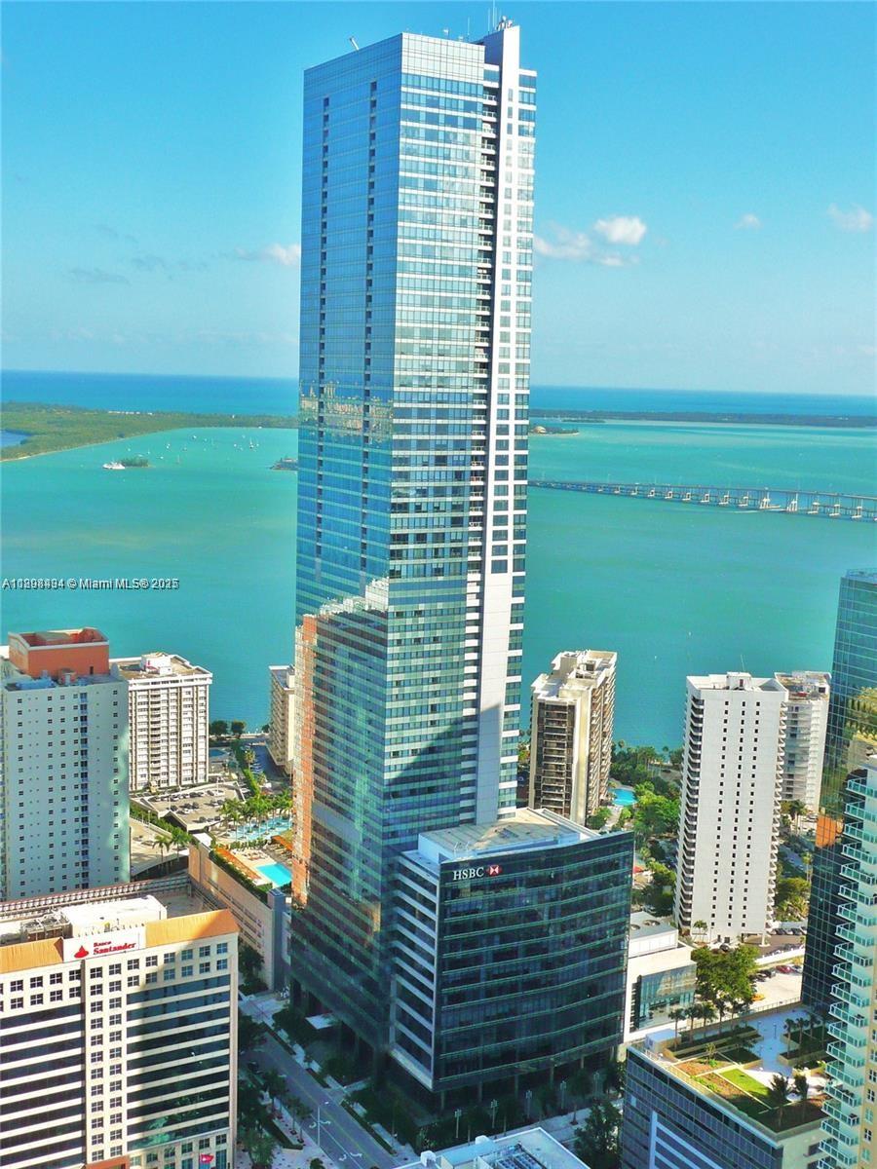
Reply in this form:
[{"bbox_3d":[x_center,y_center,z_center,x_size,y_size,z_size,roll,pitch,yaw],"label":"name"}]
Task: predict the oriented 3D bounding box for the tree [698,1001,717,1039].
[{"bbox_3d":[54.749,89.825,298.295,3.809,7.900,3.809,2,8,0],"label":"tree"}]

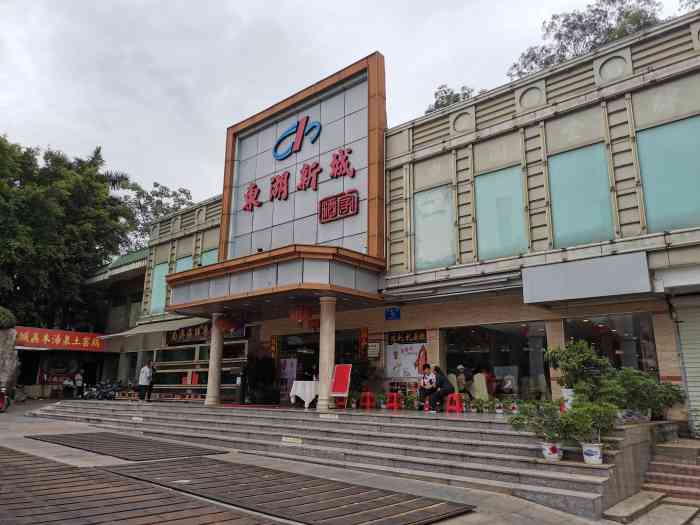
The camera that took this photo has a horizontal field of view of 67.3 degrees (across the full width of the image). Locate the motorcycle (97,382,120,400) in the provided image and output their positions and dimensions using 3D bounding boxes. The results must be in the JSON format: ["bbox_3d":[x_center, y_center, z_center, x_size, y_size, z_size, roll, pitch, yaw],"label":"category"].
[{"bbox_3d":[-12.056,6.309,26.277,0.750,1.050,1.800,3,-14,-12],"label":"motorcycle"}]

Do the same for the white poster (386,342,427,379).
[{"bbox_3d":[1.610,2.800,14.966,1.493,0.947,0.040,-11,-18,39],"label":"white poster"}]

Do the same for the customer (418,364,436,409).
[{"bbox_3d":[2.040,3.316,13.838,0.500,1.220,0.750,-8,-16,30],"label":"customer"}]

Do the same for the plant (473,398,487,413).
[{"bbox_3d":[3.309,3.659,13.437,0.360,0.380,0.360,-11,-18,40],"label":"plant"}]

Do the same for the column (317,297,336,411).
[{"bbox_3d":[-0.597,2.382,13.912,0.450,2.980,0.450,1,-14,0],"label":"column"}]

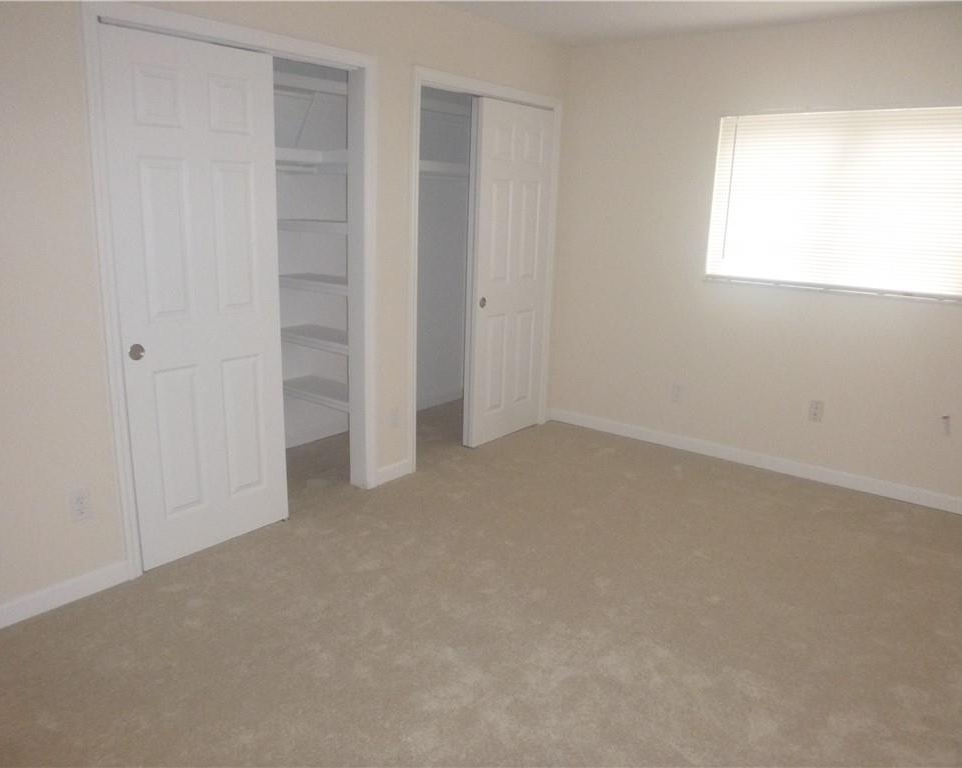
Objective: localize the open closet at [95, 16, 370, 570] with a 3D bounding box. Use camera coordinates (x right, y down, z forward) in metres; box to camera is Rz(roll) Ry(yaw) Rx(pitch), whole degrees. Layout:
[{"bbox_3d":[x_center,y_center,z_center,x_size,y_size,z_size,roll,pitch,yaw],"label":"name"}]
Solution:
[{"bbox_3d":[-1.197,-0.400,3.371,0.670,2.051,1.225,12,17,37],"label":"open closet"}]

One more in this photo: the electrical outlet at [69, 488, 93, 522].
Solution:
[{"bbox_3d":[-1.458,0.445,2.703,0.011,0.115,0.070,12,17,37],"label":"electrical outlet"}]

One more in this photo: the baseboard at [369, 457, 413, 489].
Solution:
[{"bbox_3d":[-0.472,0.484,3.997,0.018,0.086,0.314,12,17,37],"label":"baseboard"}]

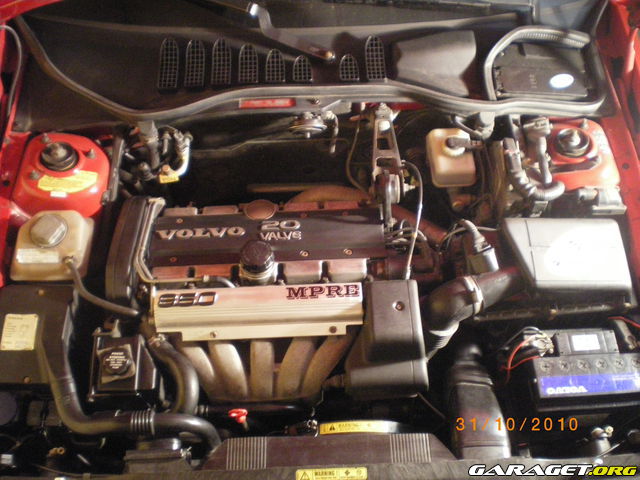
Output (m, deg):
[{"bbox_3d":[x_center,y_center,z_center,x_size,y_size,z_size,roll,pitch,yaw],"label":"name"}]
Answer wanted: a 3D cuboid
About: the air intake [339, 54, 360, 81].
[{"bbox_3d":[0.072,-0.419,1.620,0.050,0.018,0.078,-2,71,-1],"label":"air intake"}]

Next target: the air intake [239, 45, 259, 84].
[{"bbox_3d":[-0.169,-0.416,1.578,0.046,0.020,0.099,-2,72,-2],"label":"air intake"}]

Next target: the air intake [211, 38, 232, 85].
[{"bbox_3d":[-0.235,-0.419,1.577,0.046,0.020,0.109,-2,72,-2],"label":"air intake"}]

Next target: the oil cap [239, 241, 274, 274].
[{"bbox_3d":[-0.121,0.034,1.295,0.065,0.031,0.065,-2,50,-2],"label":"oil cap"}]

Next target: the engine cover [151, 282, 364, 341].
[{"bbox_3d":[-0.127,0.144,1.345,0.410,0.075,0.088,-2,50,-1],"label":"engine cover"}]

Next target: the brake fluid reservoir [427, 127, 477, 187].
[{"bbox_3d":[0.295,-0.184,1.495,0.095,0.080,0.120,-2,50,-1],"label":"brake fluid reservoir"}]

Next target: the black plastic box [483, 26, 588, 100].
[{"bbox_3d":[0.513,-0.395,1.570,0.215,0.075,0.180,-1,60,0],"label":"black plastic box"}]

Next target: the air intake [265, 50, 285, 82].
[{"bbox_3d":[-0.105,-0.408,1.578,0.046,0.020,0.079,-2,72,-2],"label":"air intake"}]

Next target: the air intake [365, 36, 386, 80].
[{"bbox_3d":[0.138,-0.446,1.635,0.050,0.022,0.125,-2,77,-1],"label":"air intake"}]

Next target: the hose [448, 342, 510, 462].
[{"bbox_3d":[0.315,0.319,1.330,0.105,0.120,0.240,-2,50,-1],"label":"hose"}]

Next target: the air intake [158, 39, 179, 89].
[{"bbox_3d":[-0.357,-0.416,1.573,0.044,0.020,0.134,-2,72,-2],"label":"air intake"}]

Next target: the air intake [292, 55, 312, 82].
[{"bbox_3d":[-0.043,-0.417,1.620,0.050,0.018,0.078,-2,71,-1],"label":"air intake"}]

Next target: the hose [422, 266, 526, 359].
[{"bbox_3d":[0.319,0.151,1.390,0.205,0.125,0.155,-2,44,-2],"label":"hose"}]

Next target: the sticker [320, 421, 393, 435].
[{"bbox_3d":[0.067,0.343,1.215,0.137,0.008,0.024,-2,64,-2],"label":"sticker"}]

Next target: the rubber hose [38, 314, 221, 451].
[{"bbox_3d":[-0.368,0.285,1.320,0.345,0.130,0.230,-2,50,-1],"label":"rubber hose"}]

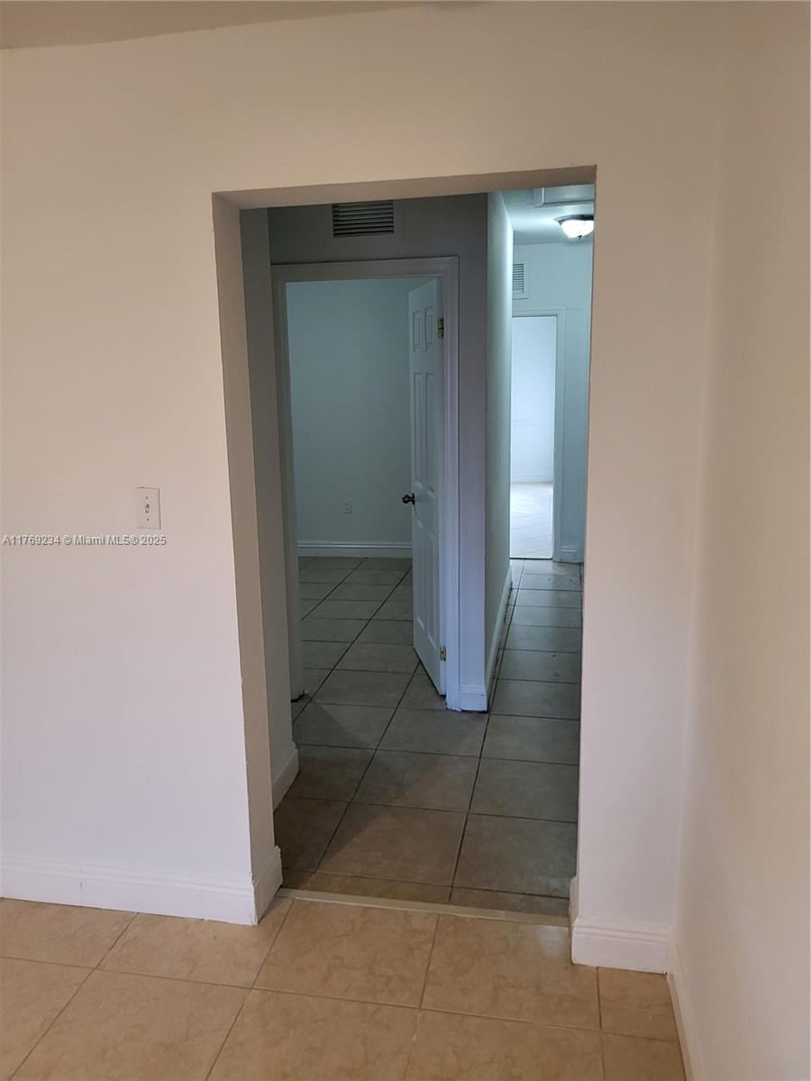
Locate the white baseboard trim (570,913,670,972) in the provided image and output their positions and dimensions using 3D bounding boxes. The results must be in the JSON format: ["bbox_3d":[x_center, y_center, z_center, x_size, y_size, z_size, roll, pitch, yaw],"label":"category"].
[{"bbox_3d":[0.590,1.110,2.228,0.254,0.141,0.016,1,12,10],"label":"white baseboard trim"}]

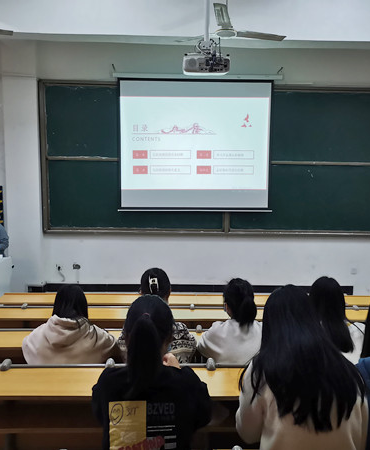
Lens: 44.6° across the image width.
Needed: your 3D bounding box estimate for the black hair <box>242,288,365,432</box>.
[{"bbox_3d":[0.387,0.436,1.471,0.345,0.440,0.270,1,7,-2],"label":"black hair"}]

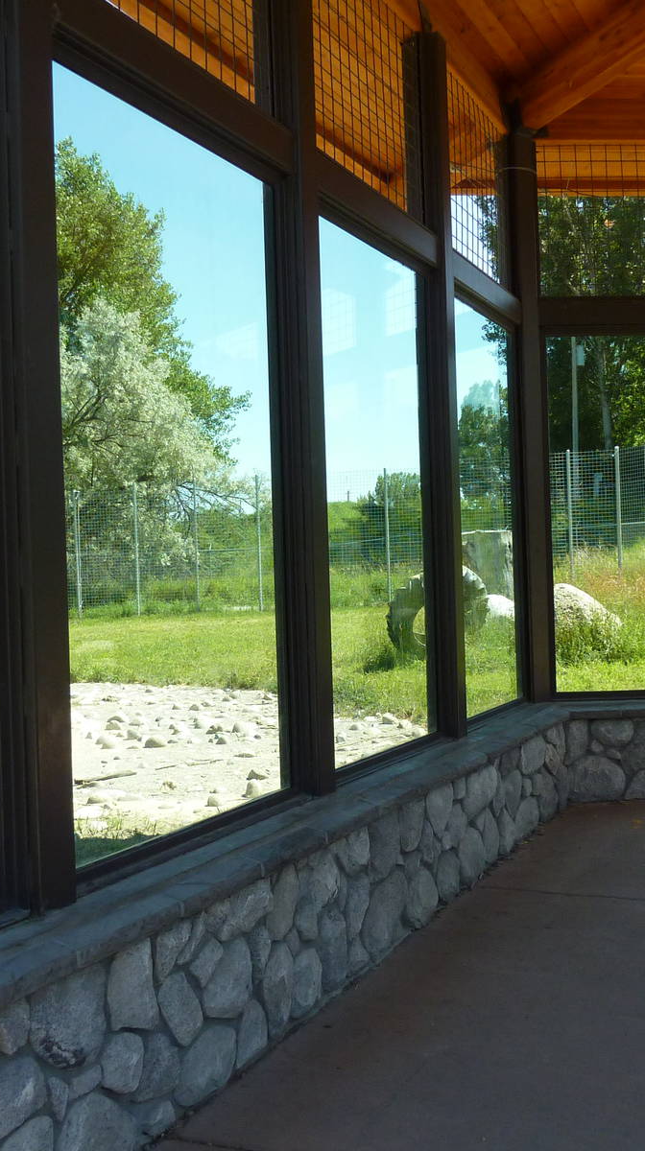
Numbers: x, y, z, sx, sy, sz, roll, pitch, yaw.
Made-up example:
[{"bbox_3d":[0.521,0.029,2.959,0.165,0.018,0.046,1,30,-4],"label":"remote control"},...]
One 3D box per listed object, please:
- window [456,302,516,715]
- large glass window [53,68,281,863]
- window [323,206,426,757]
[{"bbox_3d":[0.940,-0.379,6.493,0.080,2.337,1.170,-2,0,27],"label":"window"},{"bbox_3d":[-0.483,-0.330,3.707,0.080,2.337,1.270,-2,0,27],"label":"large glass window"},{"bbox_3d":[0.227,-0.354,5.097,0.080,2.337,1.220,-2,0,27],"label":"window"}]

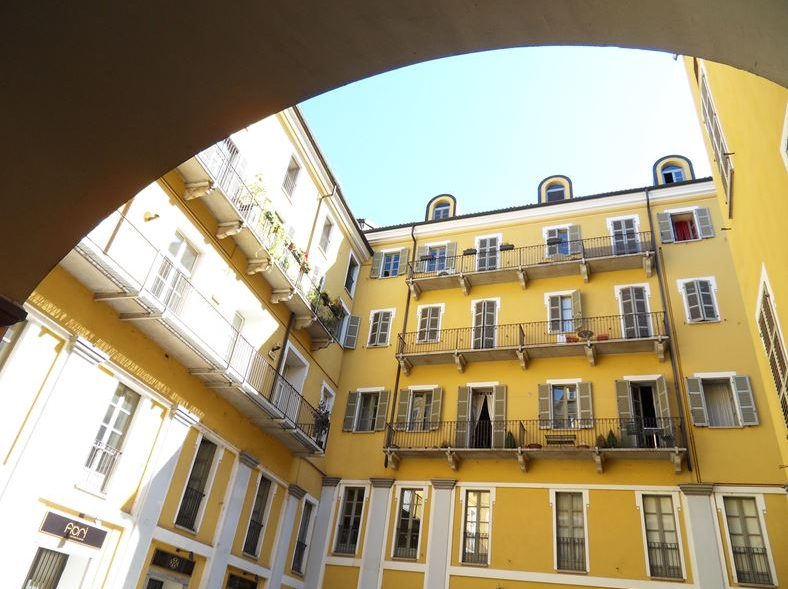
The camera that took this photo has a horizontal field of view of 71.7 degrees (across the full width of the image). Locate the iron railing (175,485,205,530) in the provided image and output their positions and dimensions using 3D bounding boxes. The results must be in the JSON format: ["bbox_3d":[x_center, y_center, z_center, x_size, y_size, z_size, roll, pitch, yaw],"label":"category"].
[{"bbox_3d":[-5.168,5.479,13.915,0.060,0.940,0.840,-4,-35,18],"label":"iron railing"}]

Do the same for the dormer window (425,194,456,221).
[{"bbox_3d":[2.760,-4.244,29.850,1.690,2.154,1.300,-6,-35,21],"label":"dormer window"}]

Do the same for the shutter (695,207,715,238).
[{"bbox_3d":[13.040,-2.991,22.861,0.471,1.548,0.050,-6,-35,22],"label":"shutter"}]

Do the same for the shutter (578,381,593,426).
[{"bbox_3d":[6.785,3.896,19.298,0.427,1.739,0.060,-8,-38,23],"label":"shutter"}]

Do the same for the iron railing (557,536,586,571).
[{"bbox_3d":[5.478,8.011,16.793,0.849,0.912,0.060,-6,-37,20],"label":"iron railing"}]

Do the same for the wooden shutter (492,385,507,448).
[{"bbox_3d":[4.056,4.711,20.962,0.453,2.545,0.050,-8,-36,24],"label":"wooden shutter"}]

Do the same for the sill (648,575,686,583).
[{"bbox_3d":[8.414,8.775,16.740,0.974,0.070,0.180,-6,-35,22],"label":"sill"}]

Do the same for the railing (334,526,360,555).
[{"bbox_3d":[-1.781,9.242,20.565,0.896,1.036,0.060,-6,-35,22],"label":"railing"}]

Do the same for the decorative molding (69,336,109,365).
[{"bbox_3d":[-6.744,1.306,12.075,0.200,0.324,1.004,-3,-34,17],"label":"decorative molding"}]

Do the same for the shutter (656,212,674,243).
[{"bbox_3d":[11.698,-2.861,23.410,0.482,1.568,0.050,-6,-35,22],"label":"shutter"}]

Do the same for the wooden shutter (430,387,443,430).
[{"bbox_3d":[1.654,4.401,21.169,0.403,1.697,0.060,-16,-42,31],"label":"wooden shutter"}]

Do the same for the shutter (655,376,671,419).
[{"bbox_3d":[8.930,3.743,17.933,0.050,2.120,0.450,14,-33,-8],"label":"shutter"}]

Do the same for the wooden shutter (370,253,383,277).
[{"bbox_3d":[-0.879,-1.517,28.248,0.470,1.597,0.050,-6,-35,21],"label":"wooden shutter"}]

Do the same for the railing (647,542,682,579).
[{"bbox_3d":[8.370,8.206,16.847,0.903,0.964,0.060,-6,-34,22],"label":"railing"}]

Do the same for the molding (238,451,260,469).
[{"bbox_3d":[-4.538,5.223,17.181,0.250,0.310,1.000,-2,-34,17],"label":"molding"}]

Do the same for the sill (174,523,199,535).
[{"bbox_3d":[-5.567,6.244,14.436,0.220,0.070,0.997,-3,-34,17],"label":"sill"}]

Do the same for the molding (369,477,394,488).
[{"bbox_3d":[-0.393,6.968,20.094,0.994,0.293,0.250,-6,-37,20],"label":"molding"}]

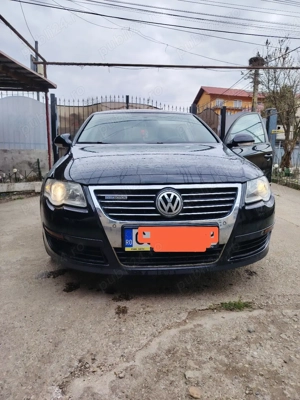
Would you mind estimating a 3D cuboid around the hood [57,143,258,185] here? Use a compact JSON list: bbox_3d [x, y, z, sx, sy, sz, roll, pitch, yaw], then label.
[{"bbox_3d":[0.067,-0.303,2.056,1.480,0.290,1.120,-1,8,-5],"label":"hood"}]

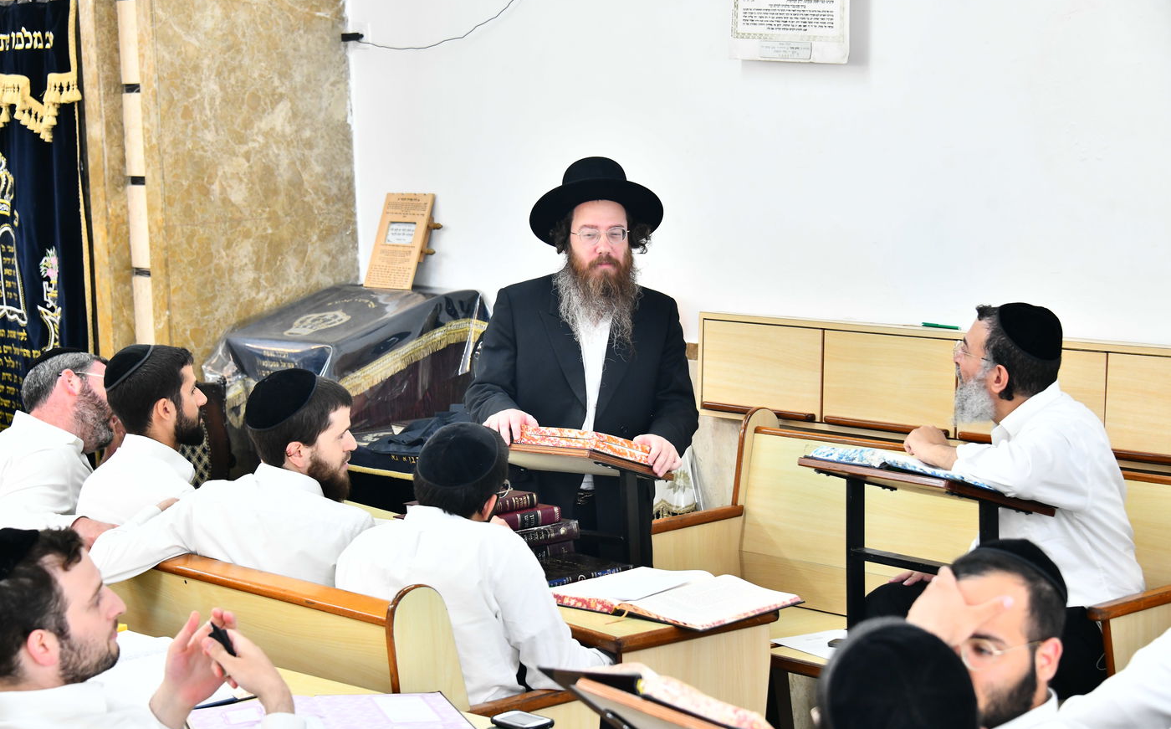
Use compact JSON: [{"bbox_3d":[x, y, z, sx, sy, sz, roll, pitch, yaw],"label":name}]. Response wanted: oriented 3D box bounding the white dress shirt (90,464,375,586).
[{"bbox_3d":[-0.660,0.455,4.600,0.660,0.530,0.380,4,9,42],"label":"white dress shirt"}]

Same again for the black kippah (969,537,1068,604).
[{"bbox_3d":[0.679,0.306,3.580,0.165,0.065,0.165,44,-20,-31],"label":"black kippah"}]

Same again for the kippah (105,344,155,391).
[{"bbox_3d":[-0.990,0.000,5.050,0.150,0.062,0.150,-45,8,-6],"label":"kippah"}]

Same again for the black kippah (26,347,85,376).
[{"bbox_3d":[-1.188,-0.010,5.250,0.155,0.060,0.155,-17,-7,-6],"label":"black kippah"}]

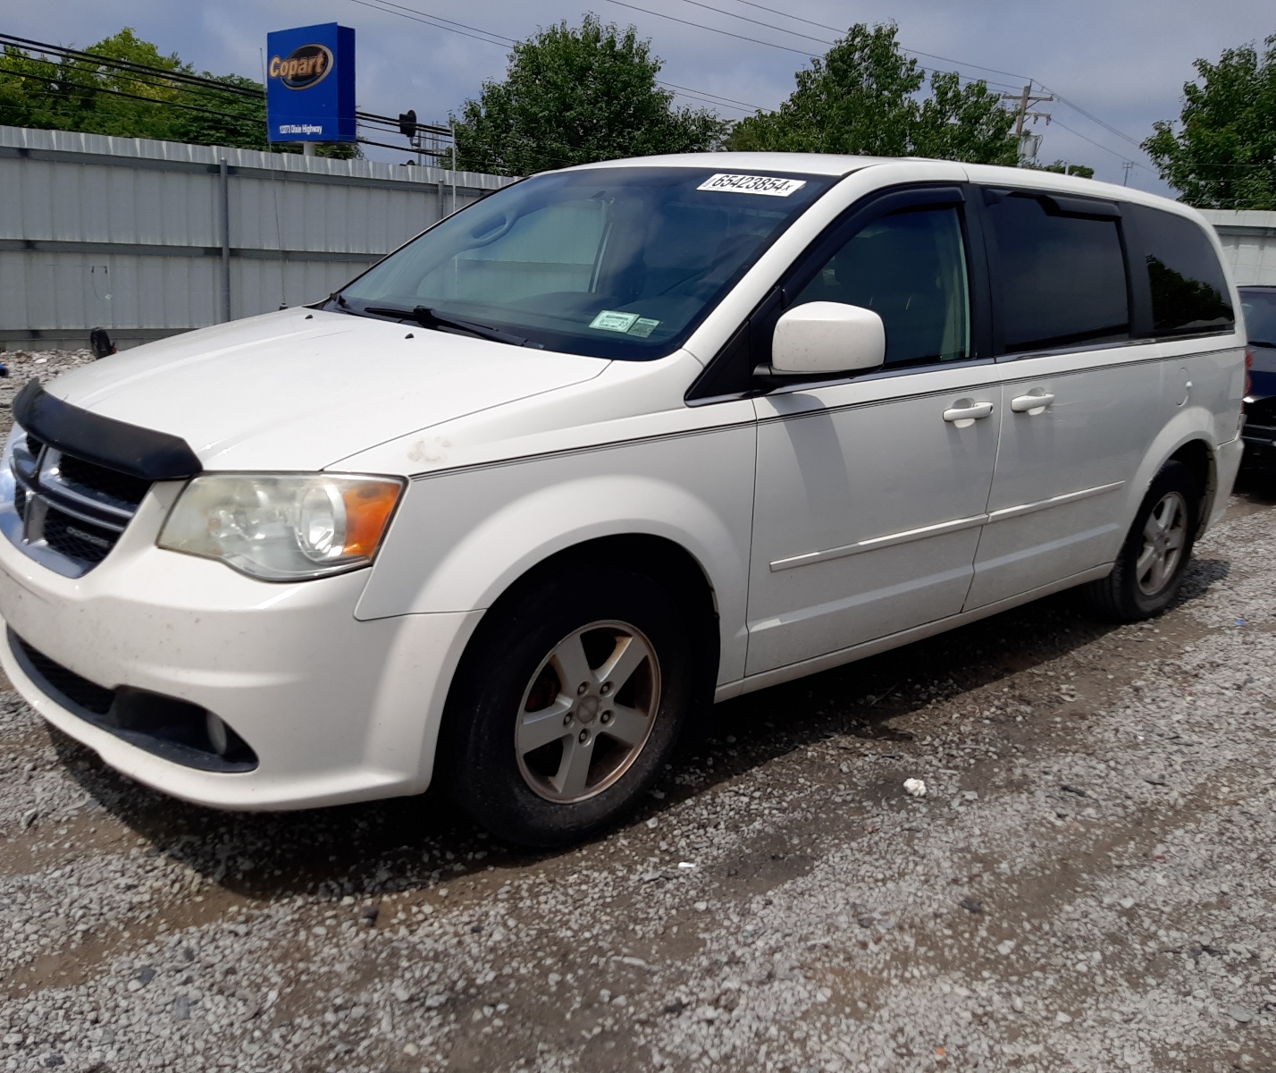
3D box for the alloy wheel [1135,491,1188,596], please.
[{"bbox_3d":[2.171,0.020,4.575,0.460,0.460,0.170,-9,20,-40],"label":"alloy wheel"}]

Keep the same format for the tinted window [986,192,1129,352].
[{"bbox_3d":[1.408,-0.857,3.558,0.850,0.490,0.060,-9,2,-40],"label":"tinted window"}]

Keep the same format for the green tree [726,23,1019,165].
[{"bbox_3d":[6.064,-9.750,29.999,8.724,8.367,8.724,6,14,9],"label":"green tree"}]

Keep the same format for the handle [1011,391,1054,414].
[{"bbox_3d":[1.256,-0.423,3.400,0.240,0.072,0.060,-9,20,-40],"label":"handle"}]

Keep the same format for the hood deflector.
[{"bbox_3d":[-1.310,-0.274,2.506,0.210,0.125,1.250,-9,20,-40],"label":"hood deflector"}]

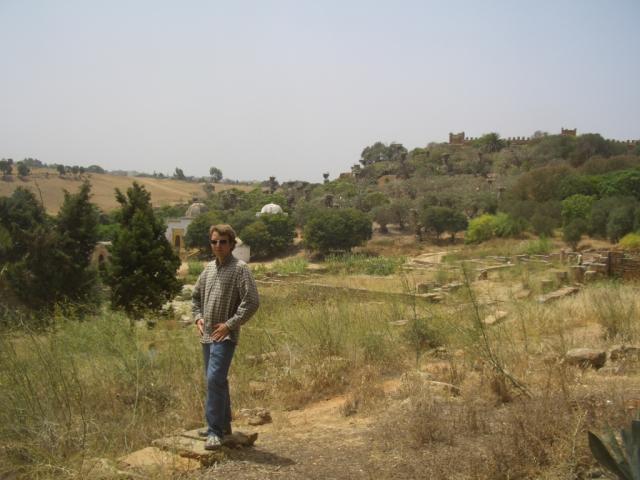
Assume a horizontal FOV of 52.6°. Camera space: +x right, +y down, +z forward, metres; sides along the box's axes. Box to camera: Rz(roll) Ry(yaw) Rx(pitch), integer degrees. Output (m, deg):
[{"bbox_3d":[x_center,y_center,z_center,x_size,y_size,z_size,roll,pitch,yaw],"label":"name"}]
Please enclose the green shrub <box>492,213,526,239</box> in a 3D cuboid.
[{"bbox_3d":[17.478,-1.344,60.000,2.967,2.411,2.670,0,2,0],"label":"green shrub"}]

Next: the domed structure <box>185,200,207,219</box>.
[{"bbox_3d":[-14.947,-3.676,78.000,2.772,2.170,2.772,0,2,0],"label":"domed structure"}]

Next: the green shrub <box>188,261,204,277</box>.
[{"bbox_3d":[-6.463,1.497,34.000,0.893,0.841,0.804,0,2,0],"label":"green shrub"}]

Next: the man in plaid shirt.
[{"bbox_3d":[-0.759,0.779,5.200,0.530,1.790,0.370,1,2,28],"label":"man in plaid shirt"}]

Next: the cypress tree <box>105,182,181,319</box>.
[{"bbox_3d":[-5.486,0.325,20.000,2.349,4.203,2.231,0,2,0],"label":"cypress tree"}]

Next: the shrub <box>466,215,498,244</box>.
[{"bbox_3d":[14.475,-1.031,58.000,3.047,2.510,2.743,0,2,0],"label":"shrub"}]

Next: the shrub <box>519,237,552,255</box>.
[{"bbox_3d":[14.986,0.382,45.000,2.364,1.252,1.892,0,2,0],"label":"shrub"}]

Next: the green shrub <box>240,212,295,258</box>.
[{"bbox_3d":[-4.218,-0.369,53.000,4.587,3.768,3.899,0,2,0],"label":"green shrub"}]

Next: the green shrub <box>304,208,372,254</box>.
[{"bbox_3d":[1.544,-0.709,54.000,5.675,3.839,4.823,0,2,0],"label":"green shrub"}]

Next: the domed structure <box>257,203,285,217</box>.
[{"bbox_3d":[-6.273,-3.802,82.000,3.548,1.901,3.548,0,2,0],"label":"domed structure"}]

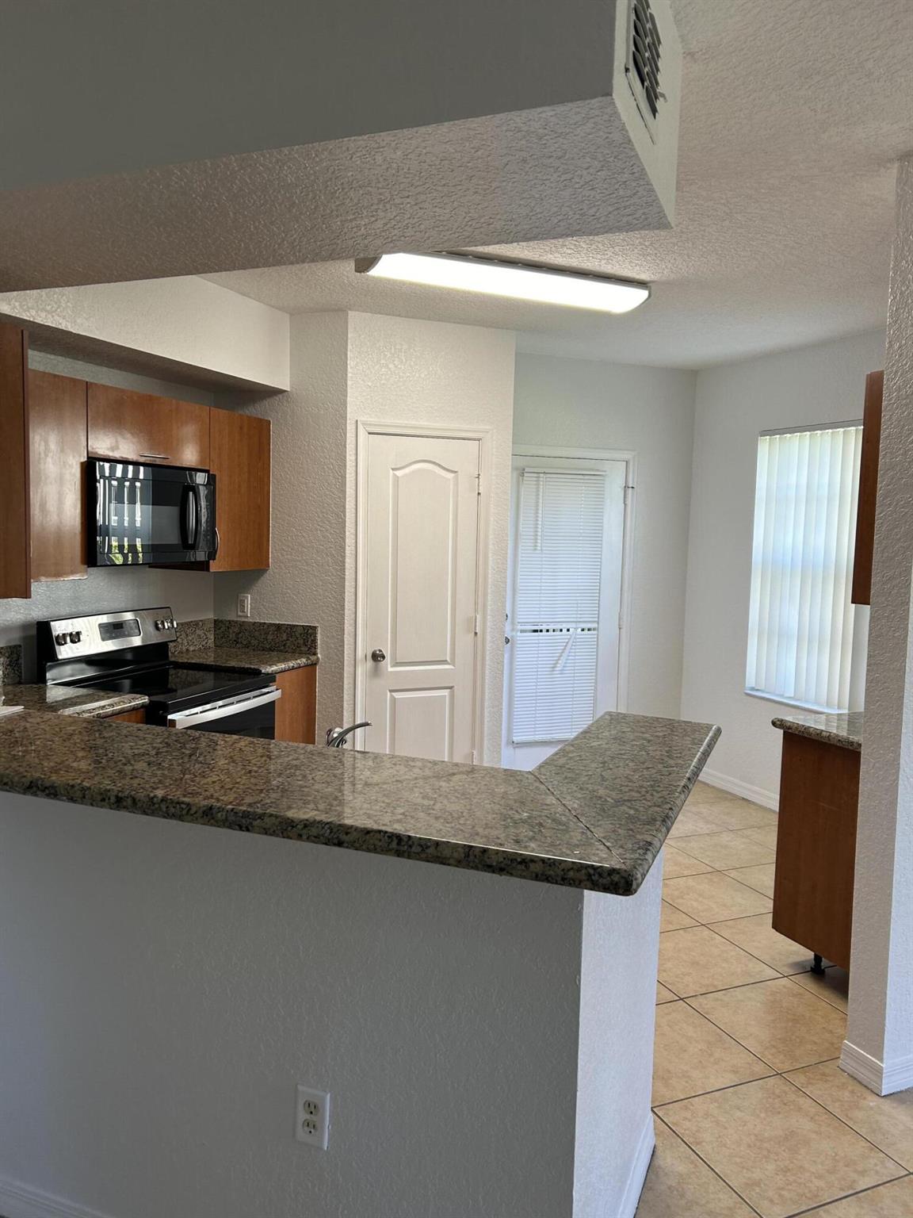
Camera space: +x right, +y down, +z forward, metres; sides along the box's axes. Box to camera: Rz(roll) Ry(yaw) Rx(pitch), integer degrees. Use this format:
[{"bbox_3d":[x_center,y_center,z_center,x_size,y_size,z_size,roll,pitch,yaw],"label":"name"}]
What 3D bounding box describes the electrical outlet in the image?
[{"bbox_3d":[-0.278,0.978,1.757,0.070,0.115,0.008,3,5,21],"label":"electrical outlet"}]

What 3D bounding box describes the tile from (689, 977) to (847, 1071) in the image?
[{"bbox_3d":[1.079,1.362,3.022,0.455,0.010,0.455,-1,5,-24],"label":"tile"}]

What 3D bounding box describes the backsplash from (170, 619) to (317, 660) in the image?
[{"bbox_3d":[-1.100,0.168,4.631,0.660,0.165,0.470,3,5,21],"label":"backsplash"}]

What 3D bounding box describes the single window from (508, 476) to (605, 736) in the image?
[{"bbox_3d":[0.634,-0.019,5.594,0.605,1.670,0.050,-1,5,-24],"label":"single window"}]

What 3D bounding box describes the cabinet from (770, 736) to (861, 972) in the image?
[{"bbox_3d":[1.667,0.890,3.286,0.750,0.840,0.610,-1,5,-24],"label":"cabinet"}]

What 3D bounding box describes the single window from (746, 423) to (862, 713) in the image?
[{"bbox_3d":[1.909,-0.248,5.073,0.070,1.520,0.775,-1,5,-24],"label":"single window"}]

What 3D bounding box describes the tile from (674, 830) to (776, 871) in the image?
[{"bbox_3d":[1.368,1.226,4.639,0.455,0.010,0.455,-1,5,-24],"label":"tile"}]

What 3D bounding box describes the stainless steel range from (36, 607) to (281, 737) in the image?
[{"bbox_3d":[-1.288,0.620,4.075,0.700,1.180,0.762,3,5,21],"label":"stainless steel range"}]

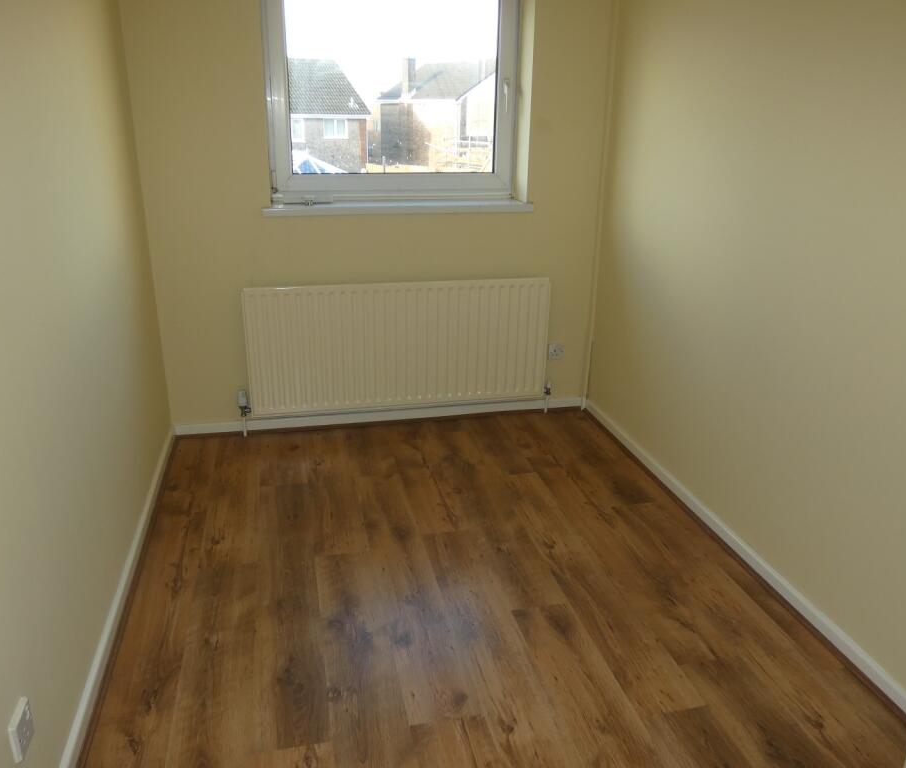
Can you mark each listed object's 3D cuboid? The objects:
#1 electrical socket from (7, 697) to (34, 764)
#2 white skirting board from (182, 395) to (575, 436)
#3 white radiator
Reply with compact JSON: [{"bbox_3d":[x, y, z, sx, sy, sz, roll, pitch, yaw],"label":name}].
[{"bbox_3d":[-0.841,0.673,1.442,0.013,0.085,0.085,-4,20,-12],"label":"electrical socket"},{"bbox_3d":[-0.308,0.155,3.662,2.052,0.060,0.019,-4,20,-12],"label":"white skirting board"},{"bbox_3d":[-0.242,-0.184,3.527,1.422,0.609,0.060,-4,20,-12],"label":"white radiator"}]

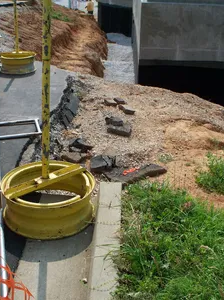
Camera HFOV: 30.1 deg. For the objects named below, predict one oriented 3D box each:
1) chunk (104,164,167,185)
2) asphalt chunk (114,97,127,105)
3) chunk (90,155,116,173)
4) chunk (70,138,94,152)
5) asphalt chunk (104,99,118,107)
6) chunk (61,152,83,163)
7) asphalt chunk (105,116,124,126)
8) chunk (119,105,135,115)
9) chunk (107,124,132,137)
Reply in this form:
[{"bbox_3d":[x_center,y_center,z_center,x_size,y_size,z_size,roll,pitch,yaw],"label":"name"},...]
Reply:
[{"bbox_3d":[0.170,0.177,3.045,0.435,0.050,0.172,-6,25,-13],"label":"chunk"},{"bbox_3d":[0.101,-0.587,4.965,0.125,0.045,0.092,15,28,29],"label":"asphalt chunk"},{"bbox_3d":[-0.068,0.103,3.222,0.165,0.075,0.144,-6,25,-14],"label":"chunk"},{"bbox_3d":[-0.270,-0.037,3.598,0.180,0.075,0.127,9,26,18],"label":"chunk"},{"bbox_3d":[-0.006,-0.560,4.903,0.140,0.045,0.103,11,27,23],"label":"asphalt chunk"},{"bbox_3d":[-0.328,0.061,3.411,0.155,0.050,0.103,10,26,20],"label":"chunk"},{"bbox_3d":[0.025,-0.285,4.187,0.175,0.060,0.115,7,25,14],"label":"asphalt chunk"},{"bbox_3d":[0.163,-0.452,4.638,0.165,0.050,0.109,15,28,29],"label":"chunk"},{"bbox_3d":[0.072,-0.186,4.000,0.225,0.055,0.149,7,25,14],"label":"chunk"}]

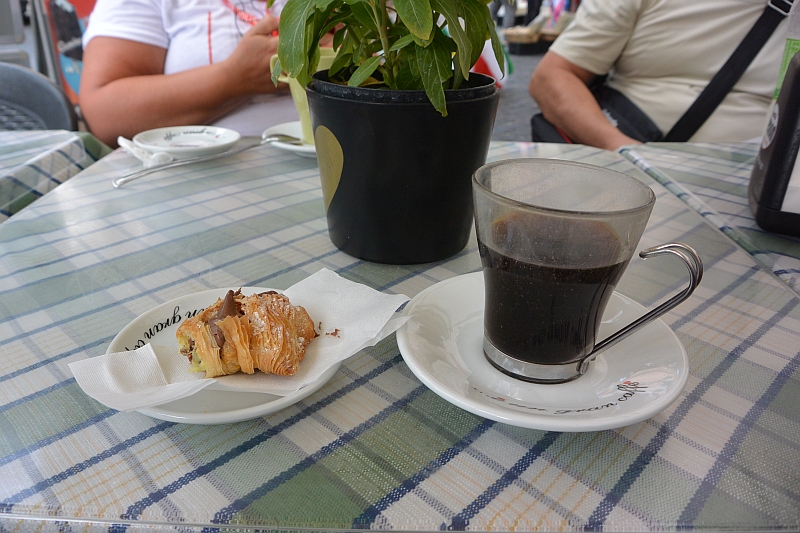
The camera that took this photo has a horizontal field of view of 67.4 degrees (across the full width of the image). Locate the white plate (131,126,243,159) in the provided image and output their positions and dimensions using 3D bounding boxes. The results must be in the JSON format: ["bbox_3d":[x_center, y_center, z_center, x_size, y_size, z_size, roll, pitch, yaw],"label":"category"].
[{"bbox_3d":[-0.237,-0.137,0.676,0.118,0.020,0.118,2,26,-1],"label":"white plate"}]

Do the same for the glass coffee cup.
[{"bbox_3d":[0.090,0.009,0.307,0.114,0.097,0.084,24,34,37],"label":"glass coffee cup"}]

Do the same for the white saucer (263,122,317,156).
[{"bbox_3d":[-0.082,-0.143,0.698,0.150,0.022,0.150,2,26,-1],"label":"white saucer"}]

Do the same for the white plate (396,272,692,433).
[{"bbox_3d":[0.076,0.045,0.333,0.153,0.022,0.153,2,26,-1],"label":"white plate"}]

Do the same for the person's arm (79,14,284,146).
[{"bbox_3d":[-0.343,-0.291,0.950,0.330,0.210,0.190,0,27,-5],"label":"person's arm"}]

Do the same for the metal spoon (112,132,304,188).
[{"bbox_3d":[-0.188,-0.108,0.613,0.200,0.020,0.038,-21,35,-31],"label":"metal spoon"}]

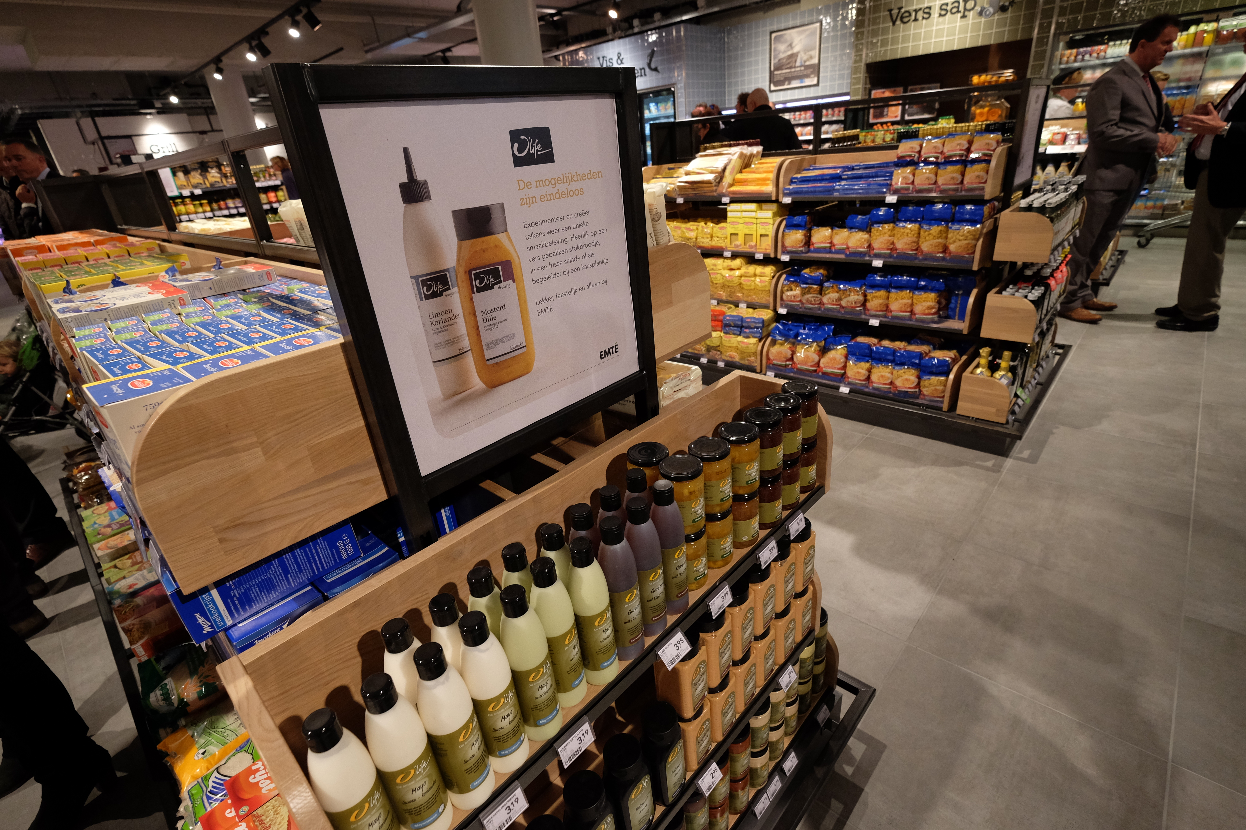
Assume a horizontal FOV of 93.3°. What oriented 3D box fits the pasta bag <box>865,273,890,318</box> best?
[{"bbox_3d":[1.289,-0.606,2.966,0.105,0.200,0.070,17,33,39],"label":"pasta bag"}]

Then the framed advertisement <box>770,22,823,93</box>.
[{"bbox_3d":[2.610,-5.411,8.927,0.828,0.806,0.030,17,33,39],"label":"framed advertisement"}]

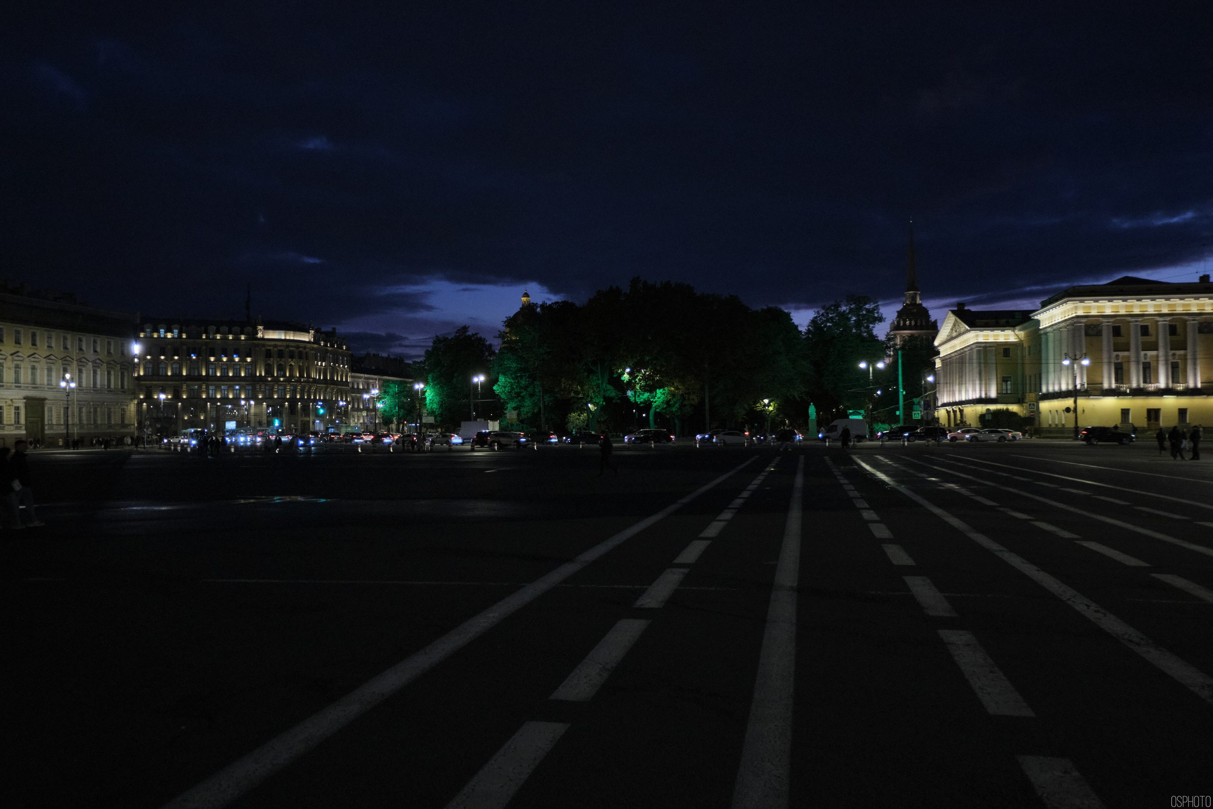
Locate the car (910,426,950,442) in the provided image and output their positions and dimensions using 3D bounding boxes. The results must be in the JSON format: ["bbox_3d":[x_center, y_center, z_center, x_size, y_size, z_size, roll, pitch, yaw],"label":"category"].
[{"bbox_3d":[35.993,3.364,109.523,4.700,1.720,1.880,-1,-2,8],"label":"car"}]

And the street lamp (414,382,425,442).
[{"bbox_3d":[-32.687,1.469,170.861,0.600,10.400,2.500,0,-2,-31],"label":"street lamp"}]

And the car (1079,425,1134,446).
[{"bbox_3d":[45.098,2.846,88.022,4.700,1.660,1.900,-1,-2,10],"label":"car"}]

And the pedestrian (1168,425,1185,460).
[{"bbox_3d":[27.292,1.798,46.823,0.650,1.730,0.550,-1,-2,6],"label":"pedestrian"}]

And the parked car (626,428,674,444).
[{"bbox_3d":[4.674,3.423,105.021,4.700,1.580,1.850,-1,-2,-10],"label":"parked car"}]

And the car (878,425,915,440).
[{"bbox_3d":[34.642,3.496,116.024,4.800,1.800,1.900,-1,-2,8],"label":"car"}]

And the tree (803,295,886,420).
[{"bbox_3d":[37.735,-6.031,154.699,12.000,22.500,12.000,-1,-2,0],"label":"tree"}]

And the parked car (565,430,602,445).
[{"bbox_3d":[-2.540,3.811,111.020,4.650,1.480,1.820,-1,-2,-7],"label":"parked car"}]

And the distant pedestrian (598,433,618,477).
[{"bbox_3d":[0.007,1.956,38.624,0.750,1.760,0.550,-1,-2,6],"label":"distant pedestrian"}]

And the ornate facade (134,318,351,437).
[{"bbox_3d":[-87.300,-5.102,237.500,46.000,28.800,25.000,0,-2,-14],"label":"ornate facade"}]

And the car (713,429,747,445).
[{"bbox_3d":[13.780,3.688,106.520,4.600,1.460,1.820,-1,-2,7],"label":"car"}]

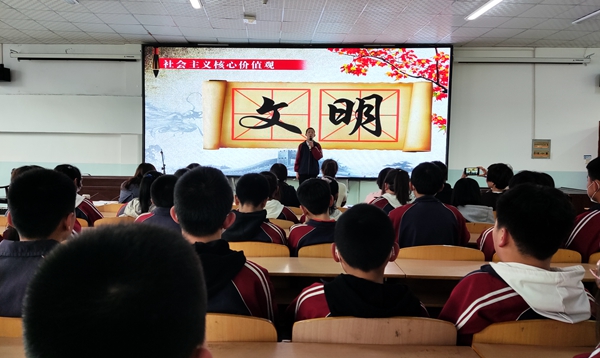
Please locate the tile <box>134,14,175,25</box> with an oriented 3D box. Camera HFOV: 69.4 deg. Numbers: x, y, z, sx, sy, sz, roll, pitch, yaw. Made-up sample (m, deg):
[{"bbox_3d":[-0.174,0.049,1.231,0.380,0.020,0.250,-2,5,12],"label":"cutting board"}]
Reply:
[{"bbox_3d":[-2.406,-2.663,7.266,0.595,0.020,0.595,1,3,-4],"label":"tile"}]

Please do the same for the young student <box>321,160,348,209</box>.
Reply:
[{"bbox_3d":[0.281,0.426,4.141,0.410,1.226,0.630,1,3,0],"label":"young student"}]

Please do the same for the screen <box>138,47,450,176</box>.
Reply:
[{"bbox_3d":[-0.096,-1.306,8.500,6.050,2.590,0.120,1,3,2],"label":"screen"}]

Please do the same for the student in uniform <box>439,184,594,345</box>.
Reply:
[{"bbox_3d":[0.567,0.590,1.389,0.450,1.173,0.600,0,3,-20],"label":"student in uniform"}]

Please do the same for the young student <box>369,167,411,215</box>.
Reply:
[{"bbox_3d":[0.676,0.497,3.397,0.430,1.170,0.660,0,3,-7],"label":"young student"}]

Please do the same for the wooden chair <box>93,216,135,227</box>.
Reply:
[{"bbox_3d":[-1.221,0.651,3.277,0.450,0.820,0.500,1,3,0],"label":"wooden chair"}]

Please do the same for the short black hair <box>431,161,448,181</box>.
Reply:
[{"bbox_3d":[1.203,-0.061,3.750,0.170,0.200,0.190,1,3,-4],"label":"short black hair"}]

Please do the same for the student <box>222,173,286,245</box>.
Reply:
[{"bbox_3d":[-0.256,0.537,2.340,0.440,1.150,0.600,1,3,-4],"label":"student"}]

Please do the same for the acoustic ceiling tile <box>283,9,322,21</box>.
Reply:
[{"bbox_3d":[0.033,-2.599,6.860,0.600,0.016,0.600,1,3,-4],"label":"acoustic ceiling tile"}]

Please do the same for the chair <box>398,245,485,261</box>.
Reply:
[{"bbox_3d":[0.697,0.722,2.408,0.450,0.820,0.500,1,3,0],"label":"chair"}]

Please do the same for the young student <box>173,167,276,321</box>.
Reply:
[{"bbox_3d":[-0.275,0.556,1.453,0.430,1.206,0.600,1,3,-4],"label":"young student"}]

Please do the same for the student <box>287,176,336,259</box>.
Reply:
[{"bbox_3d":[0.145,0.552,2.520,0.440,1.131,0.680,1,3,0],"label":"student"}]

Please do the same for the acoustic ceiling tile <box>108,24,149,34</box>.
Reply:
[{"bbox_3d":[-3.047,-2.703,7.821,0.595,0.020,0.595,1,3,-4],"label":"acoustic ceiling tile"}]

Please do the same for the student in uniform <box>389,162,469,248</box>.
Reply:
[{"bbox_3d":[0.677,0.514,2.518,0.460,1.224,0.680,1,3,0],"label":"student in uniform"}]

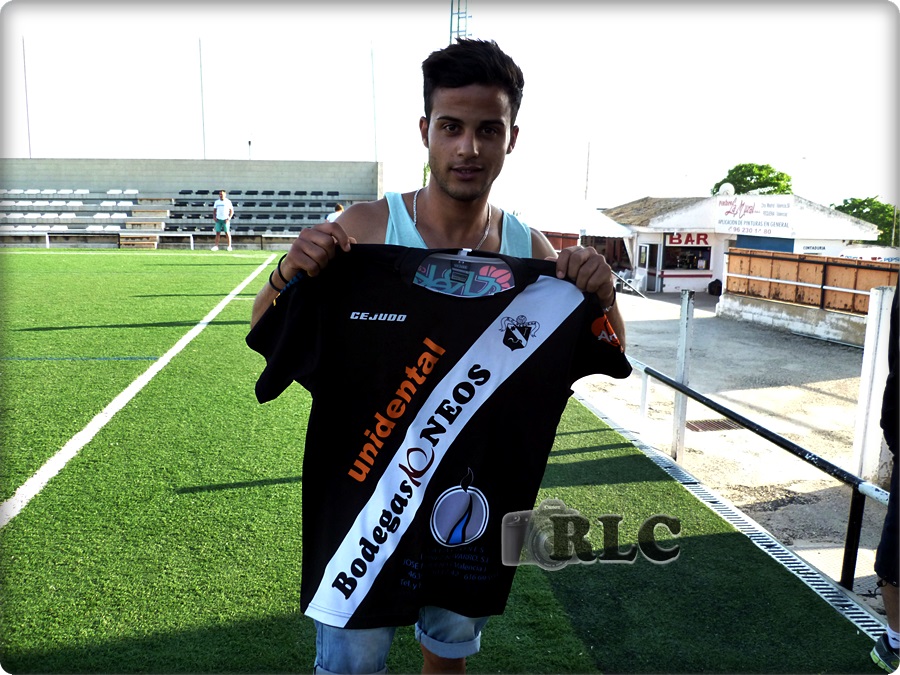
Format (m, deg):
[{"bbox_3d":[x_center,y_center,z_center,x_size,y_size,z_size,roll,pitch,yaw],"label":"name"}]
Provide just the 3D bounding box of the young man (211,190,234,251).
[{"bbox_3d":[-6.921,-3.537,22.055,0.610,1.798,0.380,2,10,7],"label":"young man"}]

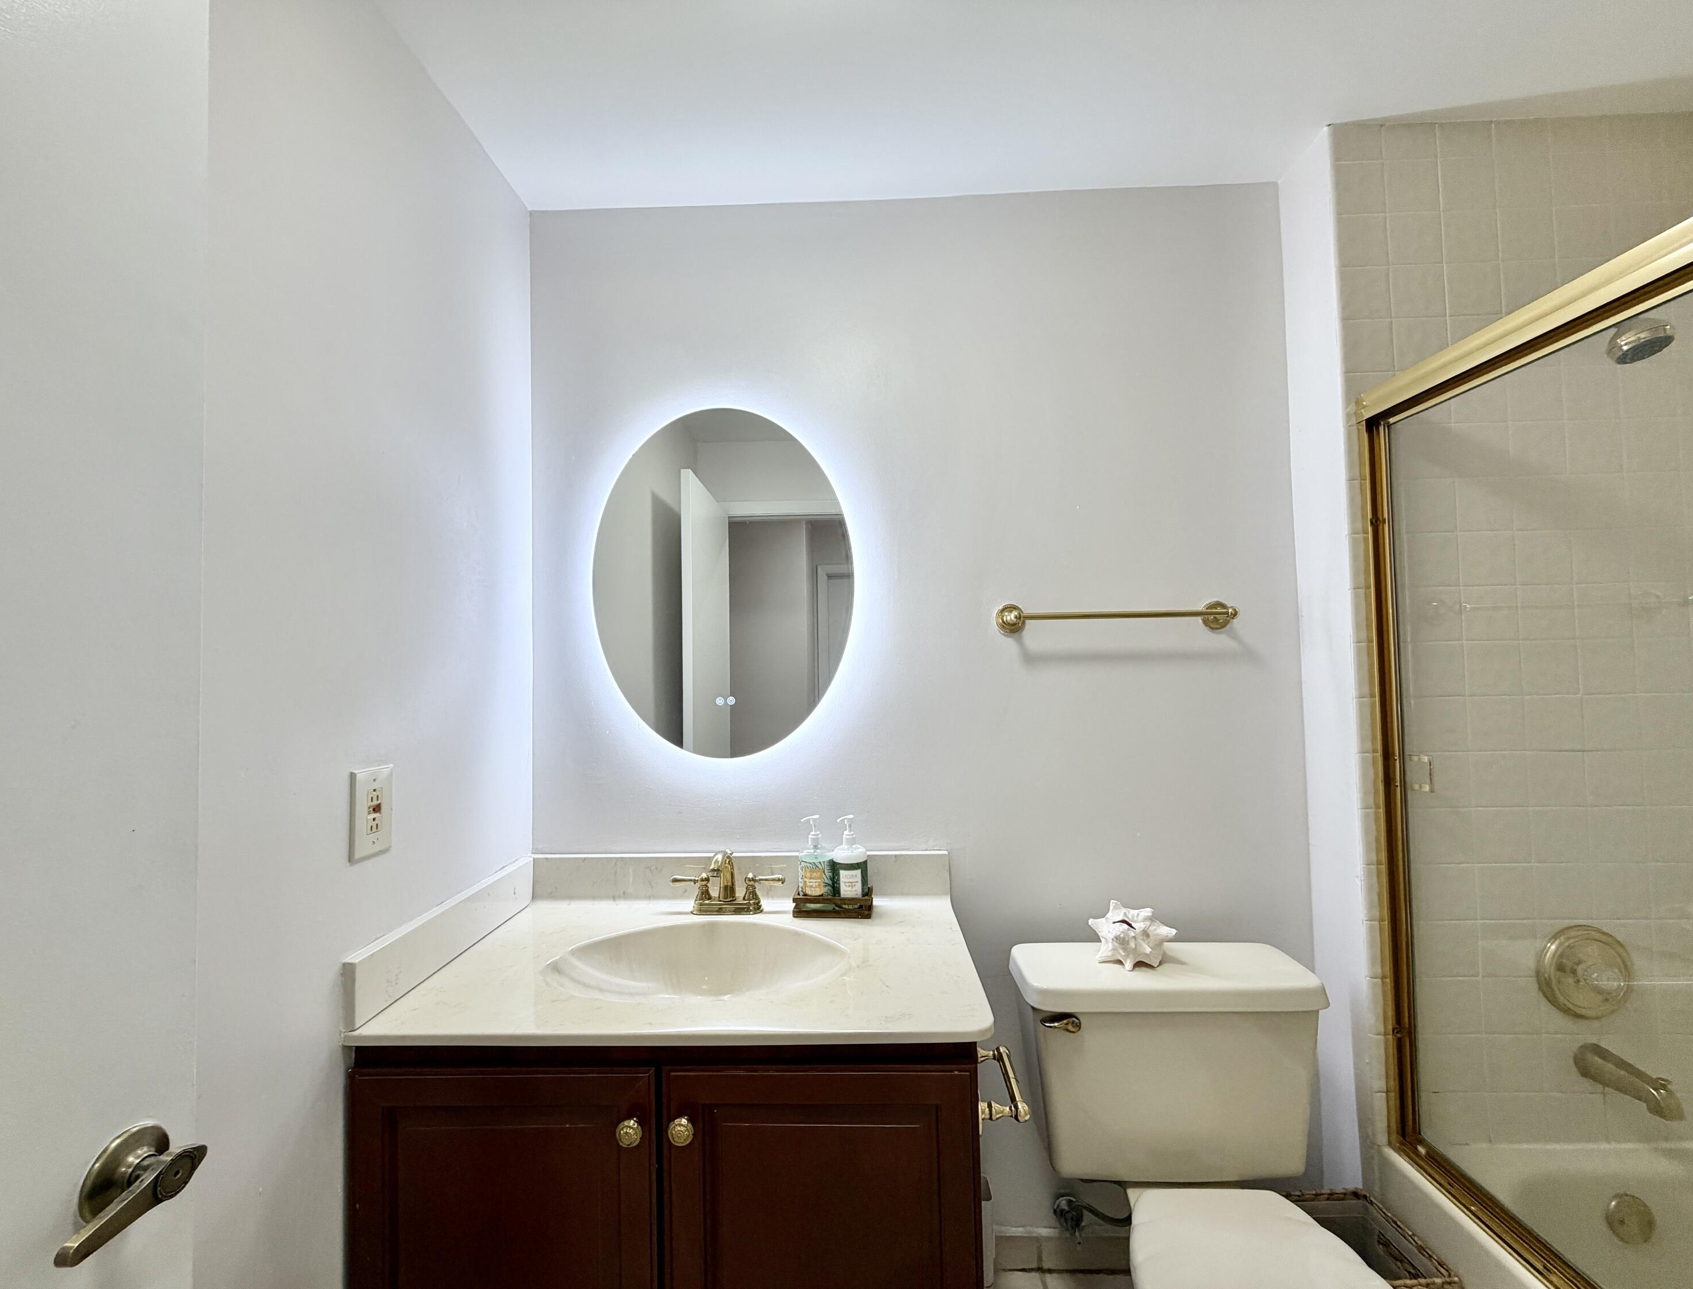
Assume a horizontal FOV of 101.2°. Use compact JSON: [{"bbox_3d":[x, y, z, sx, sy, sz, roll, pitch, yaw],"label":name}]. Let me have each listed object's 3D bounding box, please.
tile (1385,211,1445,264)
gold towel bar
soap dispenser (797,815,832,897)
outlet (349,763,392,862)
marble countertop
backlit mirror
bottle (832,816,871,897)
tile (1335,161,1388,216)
[{"bbox_3d":[1.150,-0.817,1.408,0.108,0.109,0.009,-1,-2,2],"label":"tile"},{"bbox_3d":[0.600,-0.062,1.527,0.524,0.066,0.080,-1,-2,2],"label":"gold towel bar"},{"bbox_3d":[-0.066,0.459,1.485,0.072,0.189,0.074,-1,-2,0],"label":"soap dispenser"},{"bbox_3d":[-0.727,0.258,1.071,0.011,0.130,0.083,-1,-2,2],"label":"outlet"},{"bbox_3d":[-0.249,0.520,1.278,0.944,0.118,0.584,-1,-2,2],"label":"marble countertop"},{"bbox_3d":[-0.276,-0.139,1.576,0.593,0.789,0.036,-1,-2,2],"label":"backlit mirror"},{"bbox_3d":[0.009,0.458,1.483,0.074,0.189,0.075,-1,-2,0],"label":"bottle"},{"bbox_3d":[1.046,-0.926,1.414,0.099,0.110,0.009,-1,-2,2],"label":"tile"}]

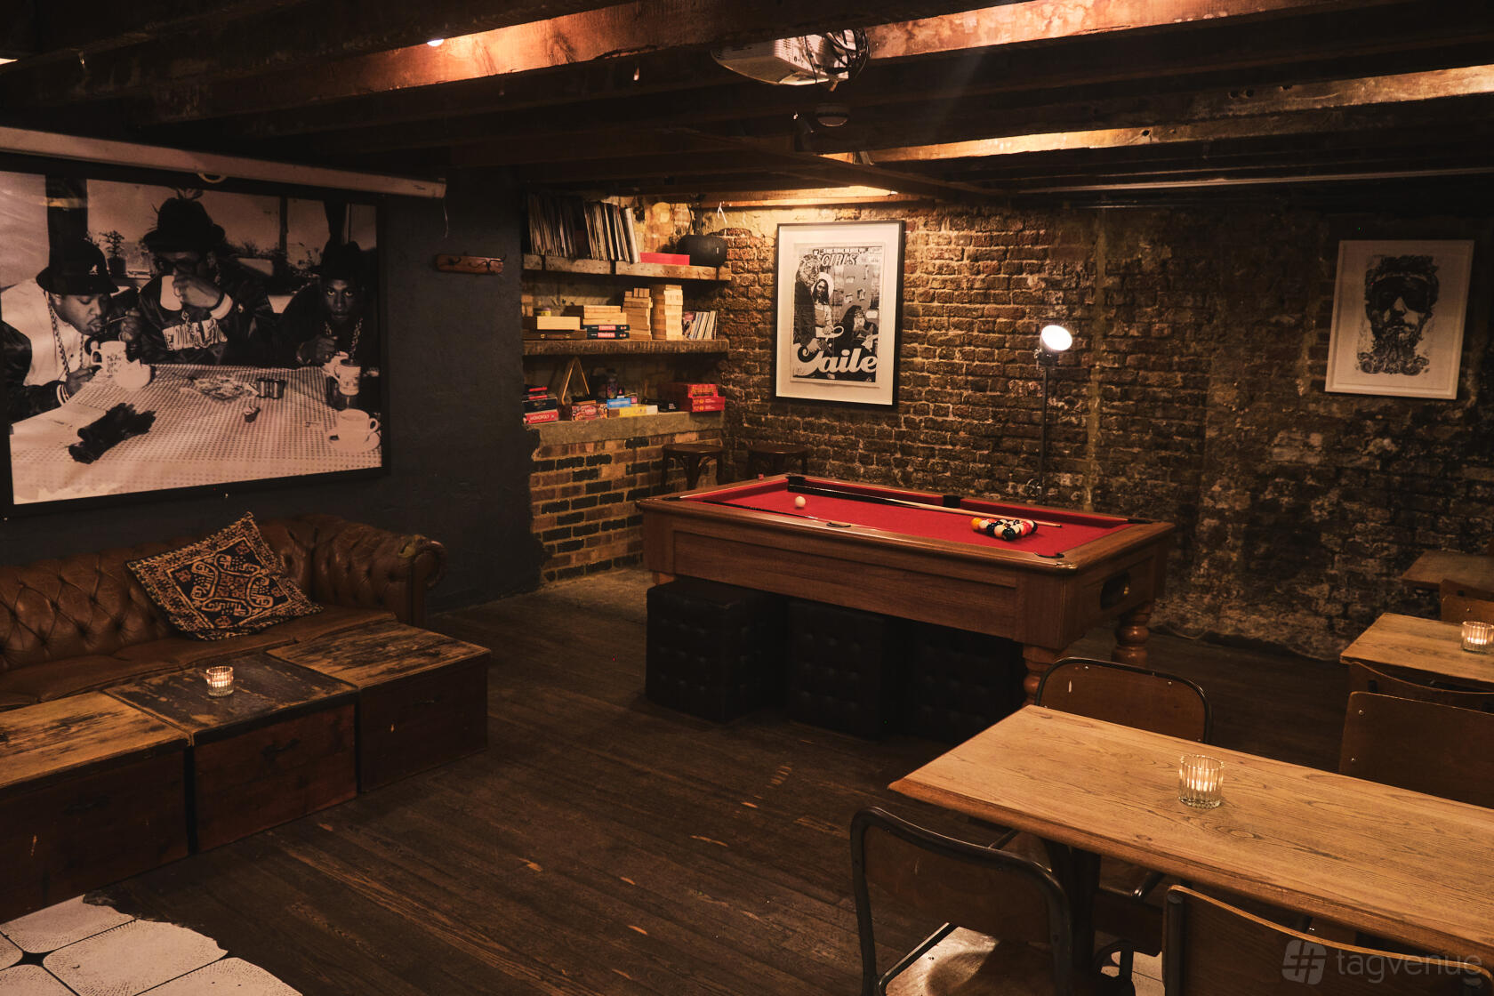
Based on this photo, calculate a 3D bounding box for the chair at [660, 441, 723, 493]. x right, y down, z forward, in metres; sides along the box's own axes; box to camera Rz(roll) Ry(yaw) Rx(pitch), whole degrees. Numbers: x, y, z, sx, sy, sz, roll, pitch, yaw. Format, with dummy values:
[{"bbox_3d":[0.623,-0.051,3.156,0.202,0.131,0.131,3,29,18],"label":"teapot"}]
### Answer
[{"bbox_3d":[-0.335,0.070,6.885,0.400,0.776,0.400,9,12,40],"label":"chair"}]

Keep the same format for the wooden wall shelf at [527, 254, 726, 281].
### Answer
[{"bbox_3d":[-0.761,-1.379,6.763,0.280,0.085,1.660,9,12,41],"label":"wooden wall shelf"}]

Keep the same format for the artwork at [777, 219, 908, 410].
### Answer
[{"bbox_3d":[0.545,-1.117,6.805,0.850,1.080,0.036,7,11,34],"label":"artwork"}]

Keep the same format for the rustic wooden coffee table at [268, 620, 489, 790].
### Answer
[{"bbox_3d":[-1.325,0.730,4.041,0.604,0.348,0.530,9,12,39],"label":"rustic wooden coffee table"}]

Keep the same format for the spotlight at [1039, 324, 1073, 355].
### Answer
[{"bbox_3d":[1.502,-0.752,5.488,0.155,0.155,0.100,0,-32,-9],"label":"spotlight"}]

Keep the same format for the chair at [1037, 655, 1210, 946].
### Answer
[{"bbox_3d":[0.760,0.805,2.457,0.390,0.790,0.450,8,11,35],"label":"chair"}]

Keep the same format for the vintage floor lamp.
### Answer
[{"bbox_3d":[1.524,-0.105,5.757,0.300,1.555,0.300,0,9,-7],"label":"vintage floor lamp"}]

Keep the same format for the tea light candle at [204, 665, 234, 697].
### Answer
[{"bbox_3d":[-1.658,0.576,3.524,0.081,0.071,0.081,1,9,0],"label":"tea light candle"}]

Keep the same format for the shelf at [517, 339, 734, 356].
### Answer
[{"bbox_3d":[-0.780,-0.923,6.829,0.300,0.072,1.688,9,12,40],"label":"shelf"}]

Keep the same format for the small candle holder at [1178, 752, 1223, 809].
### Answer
[{"bbox_3d":[0.807,0.504,1.991,0.071,0.073,0.071,8,11,35],"label":"small candle holder"}]

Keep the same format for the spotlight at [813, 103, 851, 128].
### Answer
[{"bbox_3d":[0.268,-1.198,3.500,0.110,0.060,0.110,1,9,0],"label":"spotlight"}]

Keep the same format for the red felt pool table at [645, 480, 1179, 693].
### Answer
[{"bbox_3d":[0.611,0.462,4.577,1.863,0.808,1.094,8,11,36],"label":"red felt pool table"}]

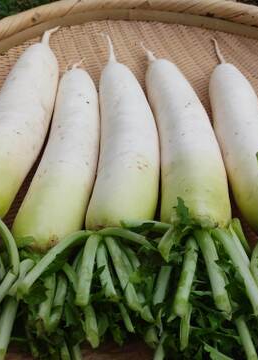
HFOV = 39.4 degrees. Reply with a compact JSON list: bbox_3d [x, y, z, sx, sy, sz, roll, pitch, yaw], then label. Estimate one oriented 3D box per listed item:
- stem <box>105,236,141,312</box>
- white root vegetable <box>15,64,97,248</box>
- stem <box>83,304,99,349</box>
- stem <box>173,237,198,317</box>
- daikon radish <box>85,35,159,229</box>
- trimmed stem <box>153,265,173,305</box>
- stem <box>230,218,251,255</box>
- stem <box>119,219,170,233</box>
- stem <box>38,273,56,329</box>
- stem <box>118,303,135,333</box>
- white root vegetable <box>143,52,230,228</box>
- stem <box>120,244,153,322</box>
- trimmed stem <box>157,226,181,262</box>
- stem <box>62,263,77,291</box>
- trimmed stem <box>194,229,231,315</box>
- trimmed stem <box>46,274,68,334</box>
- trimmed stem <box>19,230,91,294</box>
[{"bbox_3d":[-0.006,0.090,0.348,0.011,0.011,0.076,-18,58,-13],"label":"stem"},{"bbox_3d":[-0.070,-0.052,0.435,0.070,0.069,0.302,1,47,3],"label":"white root vegetable"},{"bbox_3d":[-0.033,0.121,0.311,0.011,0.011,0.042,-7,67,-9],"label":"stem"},{"bbox_3d":[0.056,0.091,0.345,0.011,0.011,0.075,8,57,9],"label":"stem"},{"bbox_3d":[-0.013,-0.088,0.480,0.087,0.077,0.359,-5,48,-2],"label":"daikon radish"},{"bbox_3d":[0.034,0.096,0.343,0.011,0.011,0.044,13,58,14],"label":"trimmed stem"},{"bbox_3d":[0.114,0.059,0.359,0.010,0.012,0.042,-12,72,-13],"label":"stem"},{"bbox_3d":[0.018,0.047,0.371,0.053,0.011,0.011,7,50,-7],"label":"stem"},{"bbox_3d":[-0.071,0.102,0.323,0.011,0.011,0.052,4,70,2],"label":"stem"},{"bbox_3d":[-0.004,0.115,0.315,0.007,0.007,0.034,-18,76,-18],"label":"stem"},{"bbox_3d":[0.068,-0.098,0.499,0.082,0.076,0.405,0,47,-2],"label":"white root vegetable"},{"bbox_3d":[0.007,0.096,0.339,0.010,0.015,0.072,-17,67,-12],"label":"stem"},{"bbox_3d":[0.037,0.057,0.330,0.010,0.010,0.033,20,65,19],"label":"trimmed stem"},{"bbox_3d":[-0.053,0.086,0.321,0.007,0.007,0.028,-24,62,-20],"label":"stem"},{"bbox_3d":[0.073,0.077,0.315,0.013,0.011,0.077,-8,56,-6],"label":"trimmed stem"},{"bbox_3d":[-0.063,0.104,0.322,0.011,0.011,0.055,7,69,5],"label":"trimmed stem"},{"bbox_3d":[-0.065,0.069,0.319,0.076,0.011,0.012,-40,57,-20],"label":"trimmed stem"}]

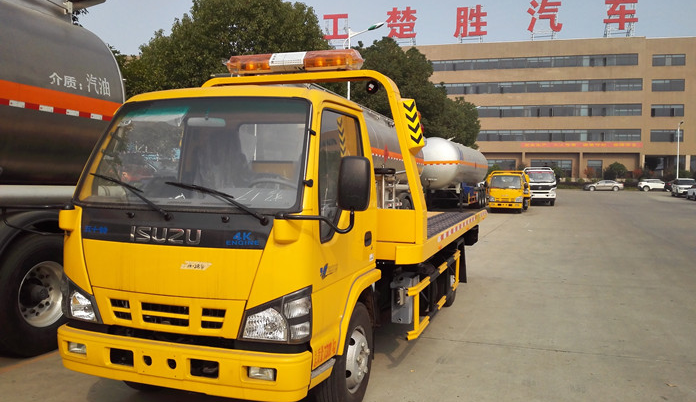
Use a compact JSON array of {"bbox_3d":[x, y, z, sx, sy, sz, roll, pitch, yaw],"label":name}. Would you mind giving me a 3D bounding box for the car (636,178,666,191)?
[{"bbox_3d":[39.487,-1.981,75.000,4.400,1.630,1.830,1,2,14],"label":"car"}]

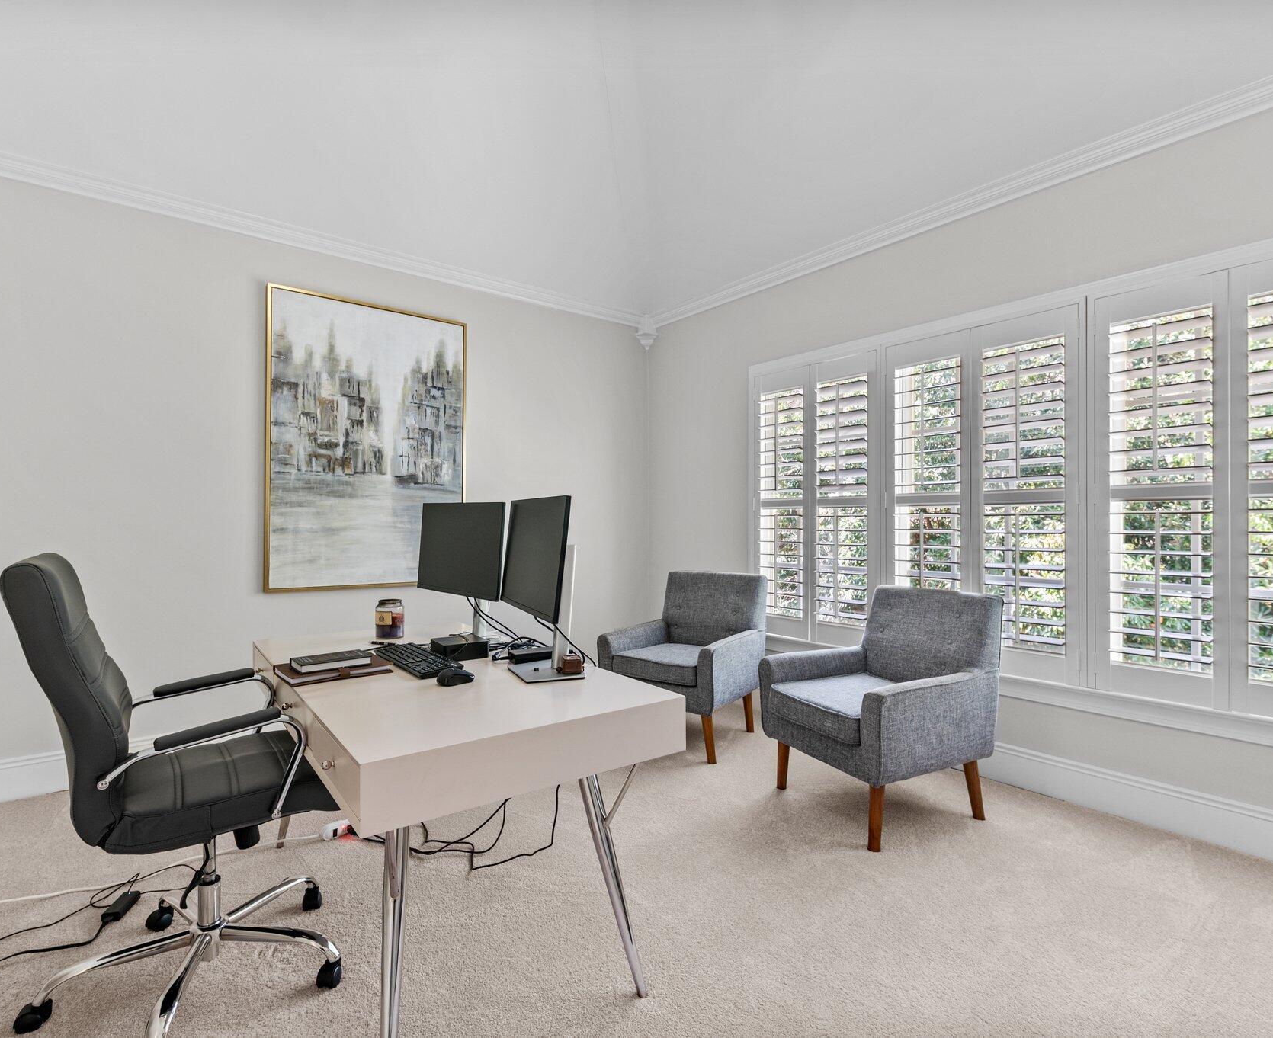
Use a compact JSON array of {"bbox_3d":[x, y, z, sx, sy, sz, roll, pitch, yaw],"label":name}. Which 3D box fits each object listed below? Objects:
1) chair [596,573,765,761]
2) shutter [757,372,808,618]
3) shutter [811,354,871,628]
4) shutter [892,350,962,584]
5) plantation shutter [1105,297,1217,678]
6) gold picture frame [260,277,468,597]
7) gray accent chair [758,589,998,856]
[{"bbox_3d":[0.258,0.739,3.536,0.660,0.840,0.720,0,0,30],"label":"chair"},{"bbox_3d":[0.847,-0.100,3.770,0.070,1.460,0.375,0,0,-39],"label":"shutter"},{"bbox_3d":[1.095,-0.101,3.466,0.070,1.460,0.360,0,0,-39],"label":"shutter"},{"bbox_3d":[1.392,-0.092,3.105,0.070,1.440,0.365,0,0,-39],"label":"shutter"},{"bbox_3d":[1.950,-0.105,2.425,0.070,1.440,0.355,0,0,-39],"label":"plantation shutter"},{"bbox_3d":[-1.422,-0.401,3.552,1.040,1.540,0.045,0,0,-37],"label":"gold picture frame"},{"bbox_3d":[1.010,0.735,2.693,0.720,0.840,0.660,0,0,-30],"label":"gray accent chair"}]

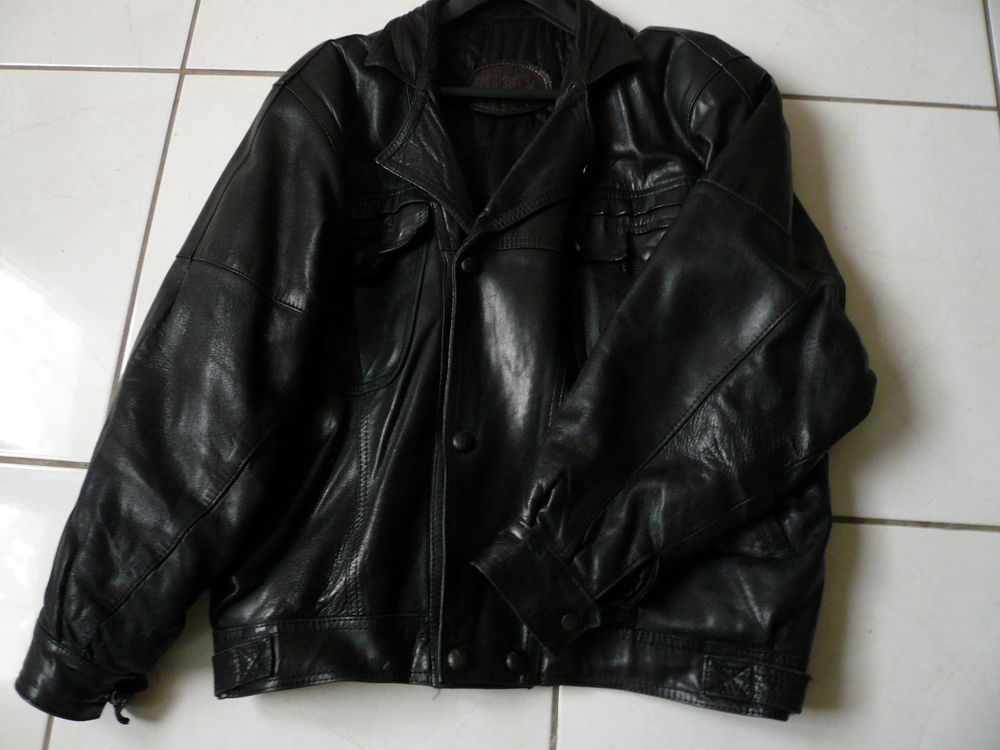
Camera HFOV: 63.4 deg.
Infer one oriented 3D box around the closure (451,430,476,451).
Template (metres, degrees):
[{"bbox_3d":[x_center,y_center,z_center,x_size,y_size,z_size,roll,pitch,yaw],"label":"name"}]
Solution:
[{"bbox_3d":[-0.030,0.055,0.673,0.016,0.006,0.016,0,74,1],"label":"closure"}]

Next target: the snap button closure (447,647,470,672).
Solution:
[{"bbox_3d":[-0.033,0.227,0.645,0.016,0.006,0.016,0,74,1],"label":"snap button closure"}]

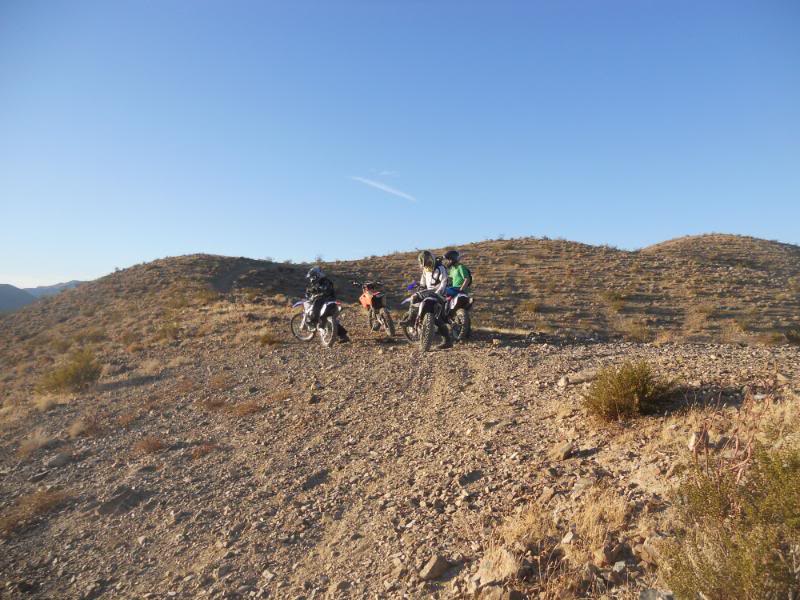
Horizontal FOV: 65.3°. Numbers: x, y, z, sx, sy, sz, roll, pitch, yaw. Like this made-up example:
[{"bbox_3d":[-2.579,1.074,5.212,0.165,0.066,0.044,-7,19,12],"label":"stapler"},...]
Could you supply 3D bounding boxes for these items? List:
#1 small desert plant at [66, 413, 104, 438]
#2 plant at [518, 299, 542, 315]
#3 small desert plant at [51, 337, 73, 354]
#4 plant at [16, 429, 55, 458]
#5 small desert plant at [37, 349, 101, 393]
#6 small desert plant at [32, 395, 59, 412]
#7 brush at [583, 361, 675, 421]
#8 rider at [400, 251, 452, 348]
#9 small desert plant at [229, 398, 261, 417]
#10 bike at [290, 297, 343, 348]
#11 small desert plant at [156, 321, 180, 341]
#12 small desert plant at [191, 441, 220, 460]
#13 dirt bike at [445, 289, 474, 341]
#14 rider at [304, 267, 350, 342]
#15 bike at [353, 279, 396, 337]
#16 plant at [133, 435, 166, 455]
[{"bbox_3d":[-3.276,1.307,6.500,0.384,0.249,0.356,0,-1,0],"label":"small desert plant"},{"bbox_3d":[5.019,0.250,24.000,0.895,0.566,0.831,0,-1,0],"label":"plant"},{"bbox_3d":[-8.408,1.130,15.500,0.530,0.411,0.492,0,-1,0],"label":"small desert plant"},{"bbox_3d":[-3.622,1.426,6.200,0.370,0.300,0.340,0,0,0],"label":"plant"},{"bbox_3d":[-5.439,1.164,10.300,1.000,0.700,0.900,0,0,0],"label":"small desert plant"},{"bbox_3d":[-4.658,1.360,8.200,0.331,0.218,0.307,0,-1,0],"label":"small desert plant"},{"bbox_3d":[2.270,0.894,6.200,0.900,0.580,0.800,0,0,0],"label":"brush"},{"bbox_3d":[0.480,-0.009,11.300,0.850,1.775,0.700,1,-1,-38],"label":"rider"},{"bbox_3d":[-1.684,1.171,6.800,0.359,0.180,0.333,0,-1,0],"label":"small desert plant"},{"bbox_3d":[-1.866,0.390,13.776,0.800,1.200,2.100,0,0,-31],"label":"bike"},{"bbox_3d":[-6.121,0.806,16.500,0.616,0.487,0.571,0,-1,0],"label":"small desert plant"},{"bbox_3d":[-1.668,1.290,5.350,0.249,0.158,0.231,0,-1,0],"label":"small desert plant"},{"bbox_3d":[1.003,0.280,13.467,0.800,1.200,2.100,0,0,-24],"label":"dirt bike"},{"bbox_3d":[-1.569,0.098,13.600,0.850,1.650,0.750,0,0,25],"label":"rider"},{"bbox_3d":[-0.560,0.180,14.000,0.800,1.200,2.100,-14,5,-19],"label":"bike"},{"bbox_3d":[-2.308,1.332,5.750,0.304,0.170,0.282,0,-1,0],"label":"plant"}]

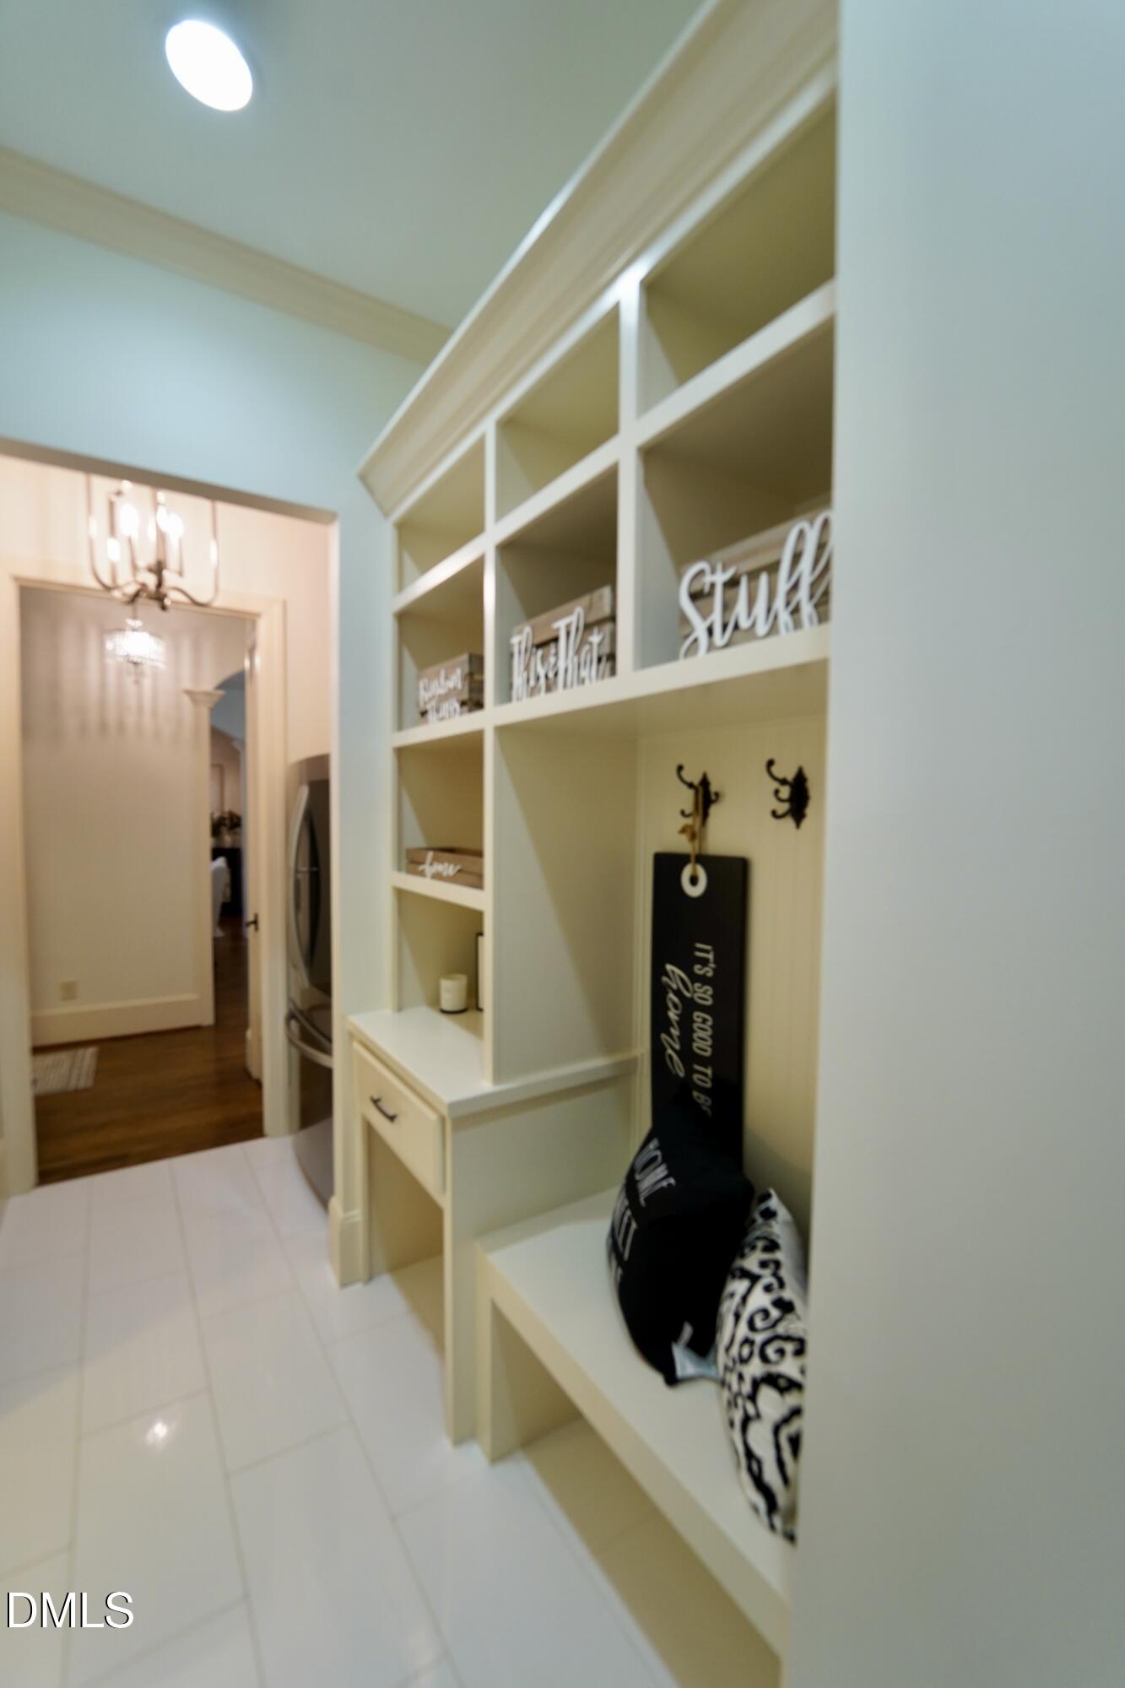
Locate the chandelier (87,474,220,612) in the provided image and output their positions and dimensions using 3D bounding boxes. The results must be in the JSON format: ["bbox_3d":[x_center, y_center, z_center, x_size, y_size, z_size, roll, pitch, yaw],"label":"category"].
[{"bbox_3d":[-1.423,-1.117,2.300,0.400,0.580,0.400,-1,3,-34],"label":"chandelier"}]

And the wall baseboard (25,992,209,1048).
[{"bbox_3d":[-3.029,1.194,4.454,1.020,0.230,0.025,-1,3,-31],"label":"wall baseboard"}]

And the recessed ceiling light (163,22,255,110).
[{"bbox_3d":[-0.710,-1.568,1.322,0.160,0.030,0.160,-1,3,-34],"label":"recessed ceiling light"}]

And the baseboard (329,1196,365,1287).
[{"bbox_3d":[-0.729,1.323,2.213,0.085,0.240,0.150,-1,3,-34],"label":"baseboard"}]

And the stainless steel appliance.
[{"bbox_3d":[-0.768,0.521,2.877,0.820,1.780,0.900,-1,3,-34],"label":"stainless steel appliance"}]

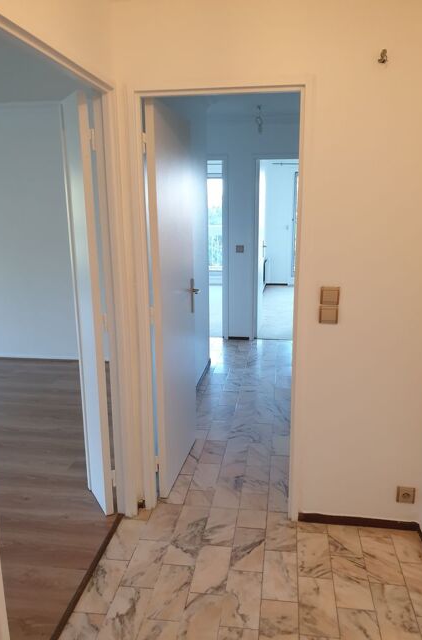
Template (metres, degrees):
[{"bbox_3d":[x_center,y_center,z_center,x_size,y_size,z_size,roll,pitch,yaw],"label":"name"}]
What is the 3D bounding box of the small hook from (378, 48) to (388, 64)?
[{"bbox_3d":[0.694,-1.065,1.944,0.036,0.054,0.032,1,13,9],"label":"small hook"}]

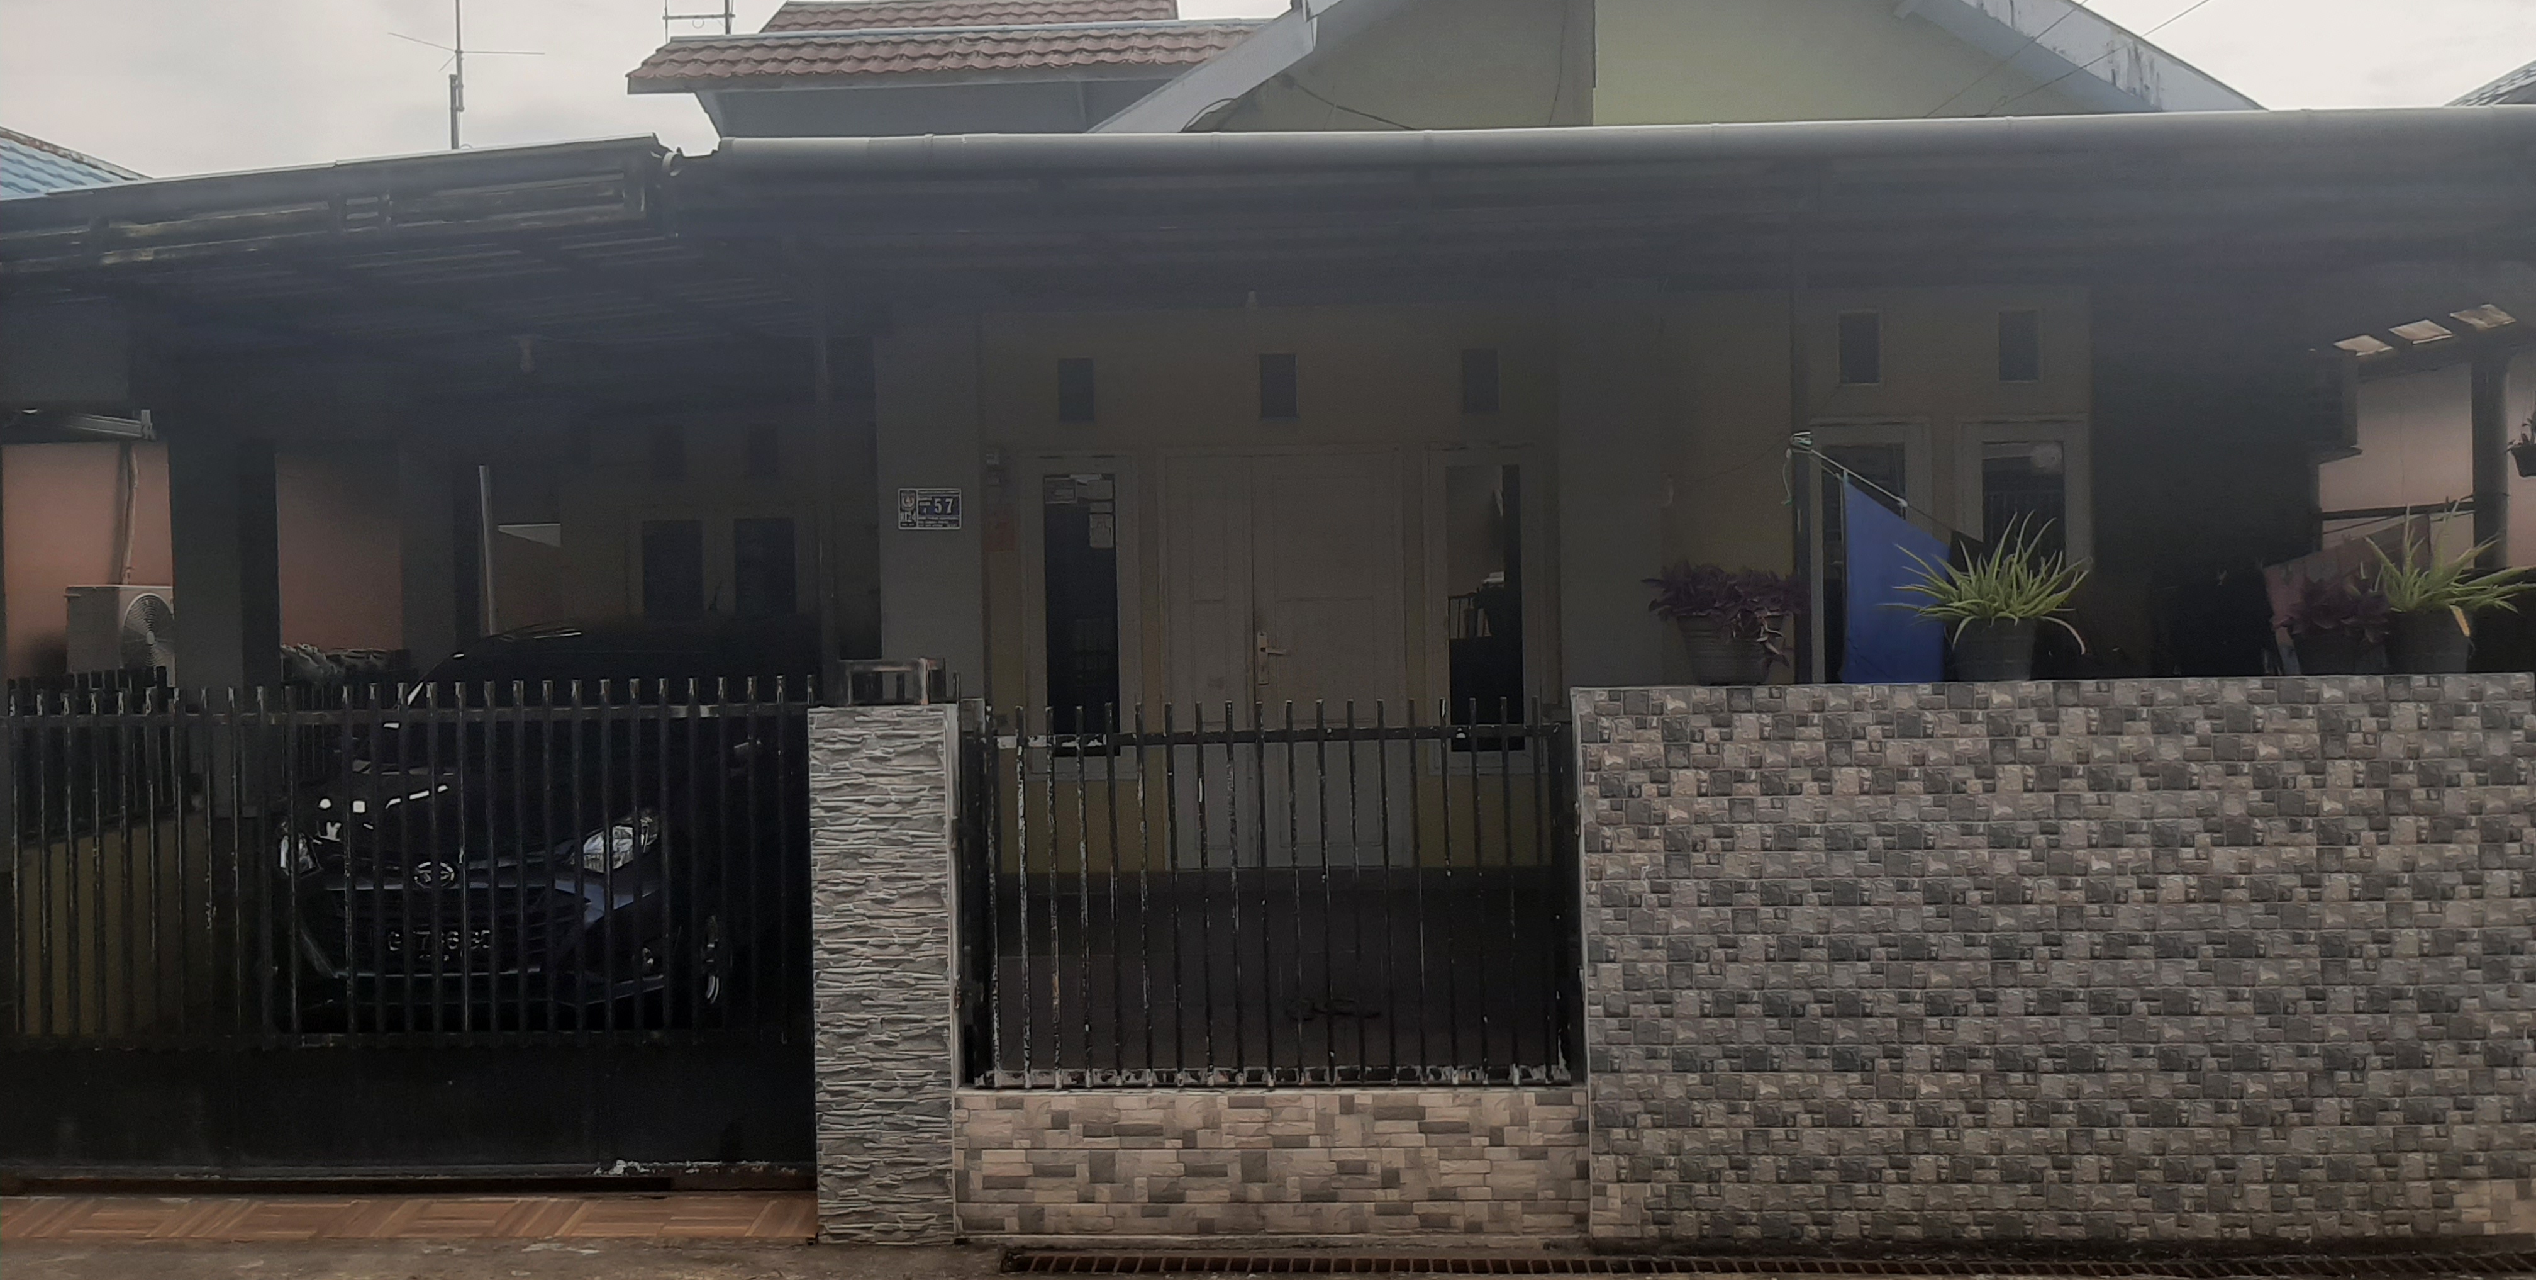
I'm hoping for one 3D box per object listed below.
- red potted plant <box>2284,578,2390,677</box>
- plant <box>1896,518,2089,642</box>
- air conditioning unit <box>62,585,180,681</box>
[{"bbox_3d":[2.957,-0.041,5.270,0.310,0.275,0.300,-1,1,2],"label":"red potted plant"},{"bbox_3d":[2.018,-0.163,5.300,0.520,0.360,0.460,-1,1,2],"label":"plant"},{"bbox_3d":[-5.835,-0.015,9.850,0.280,0.530,0.720,-1,1,2],"label":"air conditioning unit"}]

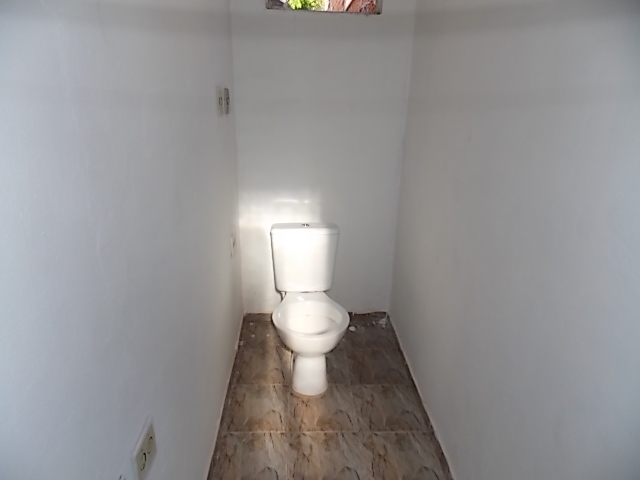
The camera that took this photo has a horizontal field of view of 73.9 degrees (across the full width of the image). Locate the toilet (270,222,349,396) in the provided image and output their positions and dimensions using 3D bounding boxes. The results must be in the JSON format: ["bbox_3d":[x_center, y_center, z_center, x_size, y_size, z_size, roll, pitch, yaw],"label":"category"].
[{"bbox_3d":[-0.059,0.345,2.142,0.375,0.750,0.575,0,19,-5],"label":"toilet"}]

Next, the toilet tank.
[{"bbox_3d":[-0.077,0.093,2.270,0.350,0.365,0.165,0,19,-5],"label":"toilet tank"}]

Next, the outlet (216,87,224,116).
[{"bbox_3d":[-0.435,-0.605,1.858,0.013,0.117,0.095,0,19,-3],"label":"outlet"}]

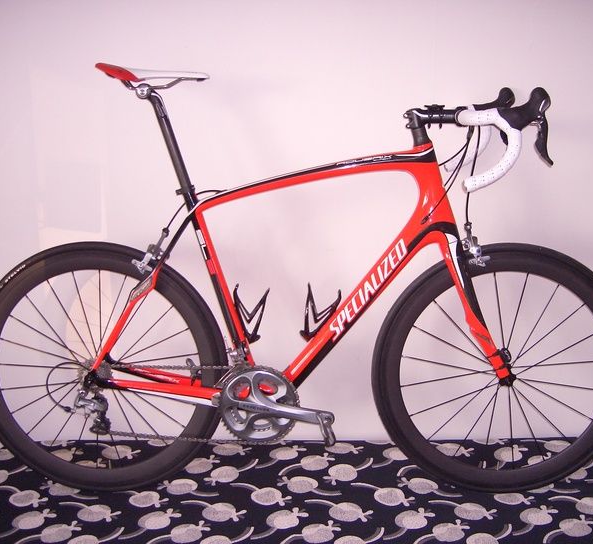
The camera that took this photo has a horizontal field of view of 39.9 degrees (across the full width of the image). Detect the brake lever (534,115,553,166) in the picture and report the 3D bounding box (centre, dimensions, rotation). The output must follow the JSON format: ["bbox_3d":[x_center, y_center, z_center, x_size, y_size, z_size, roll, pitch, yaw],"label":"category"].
[{"bbox_3d":[0.526,-0.281,1.736,0.046,0.110,0.024,1,12,5],"label":"brake lever"}]

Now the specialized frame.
[{"bbox_3d":[0.008,-0.046,2.019,1.040,0.803,0.144,0,12,1],"label":"specialized frame"}]

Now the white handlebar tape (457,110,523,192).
[{"bbox_3d":[0.419,-0.270,1.814,0.130,0.175,0.195,1,12,5],"label":"white handlebar tape"}]

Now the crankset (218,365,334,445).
[{"bbox_3d":[-0.051,0.344,2.036,0.296,0.208,0.070,0,12,1],"label":"crankset"}]

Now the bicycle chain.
[{"bbox_3d":[-0.253,0.335,2.057,0.516,0.213,0.032,0,11,1],"label":"bicycle chain"}]

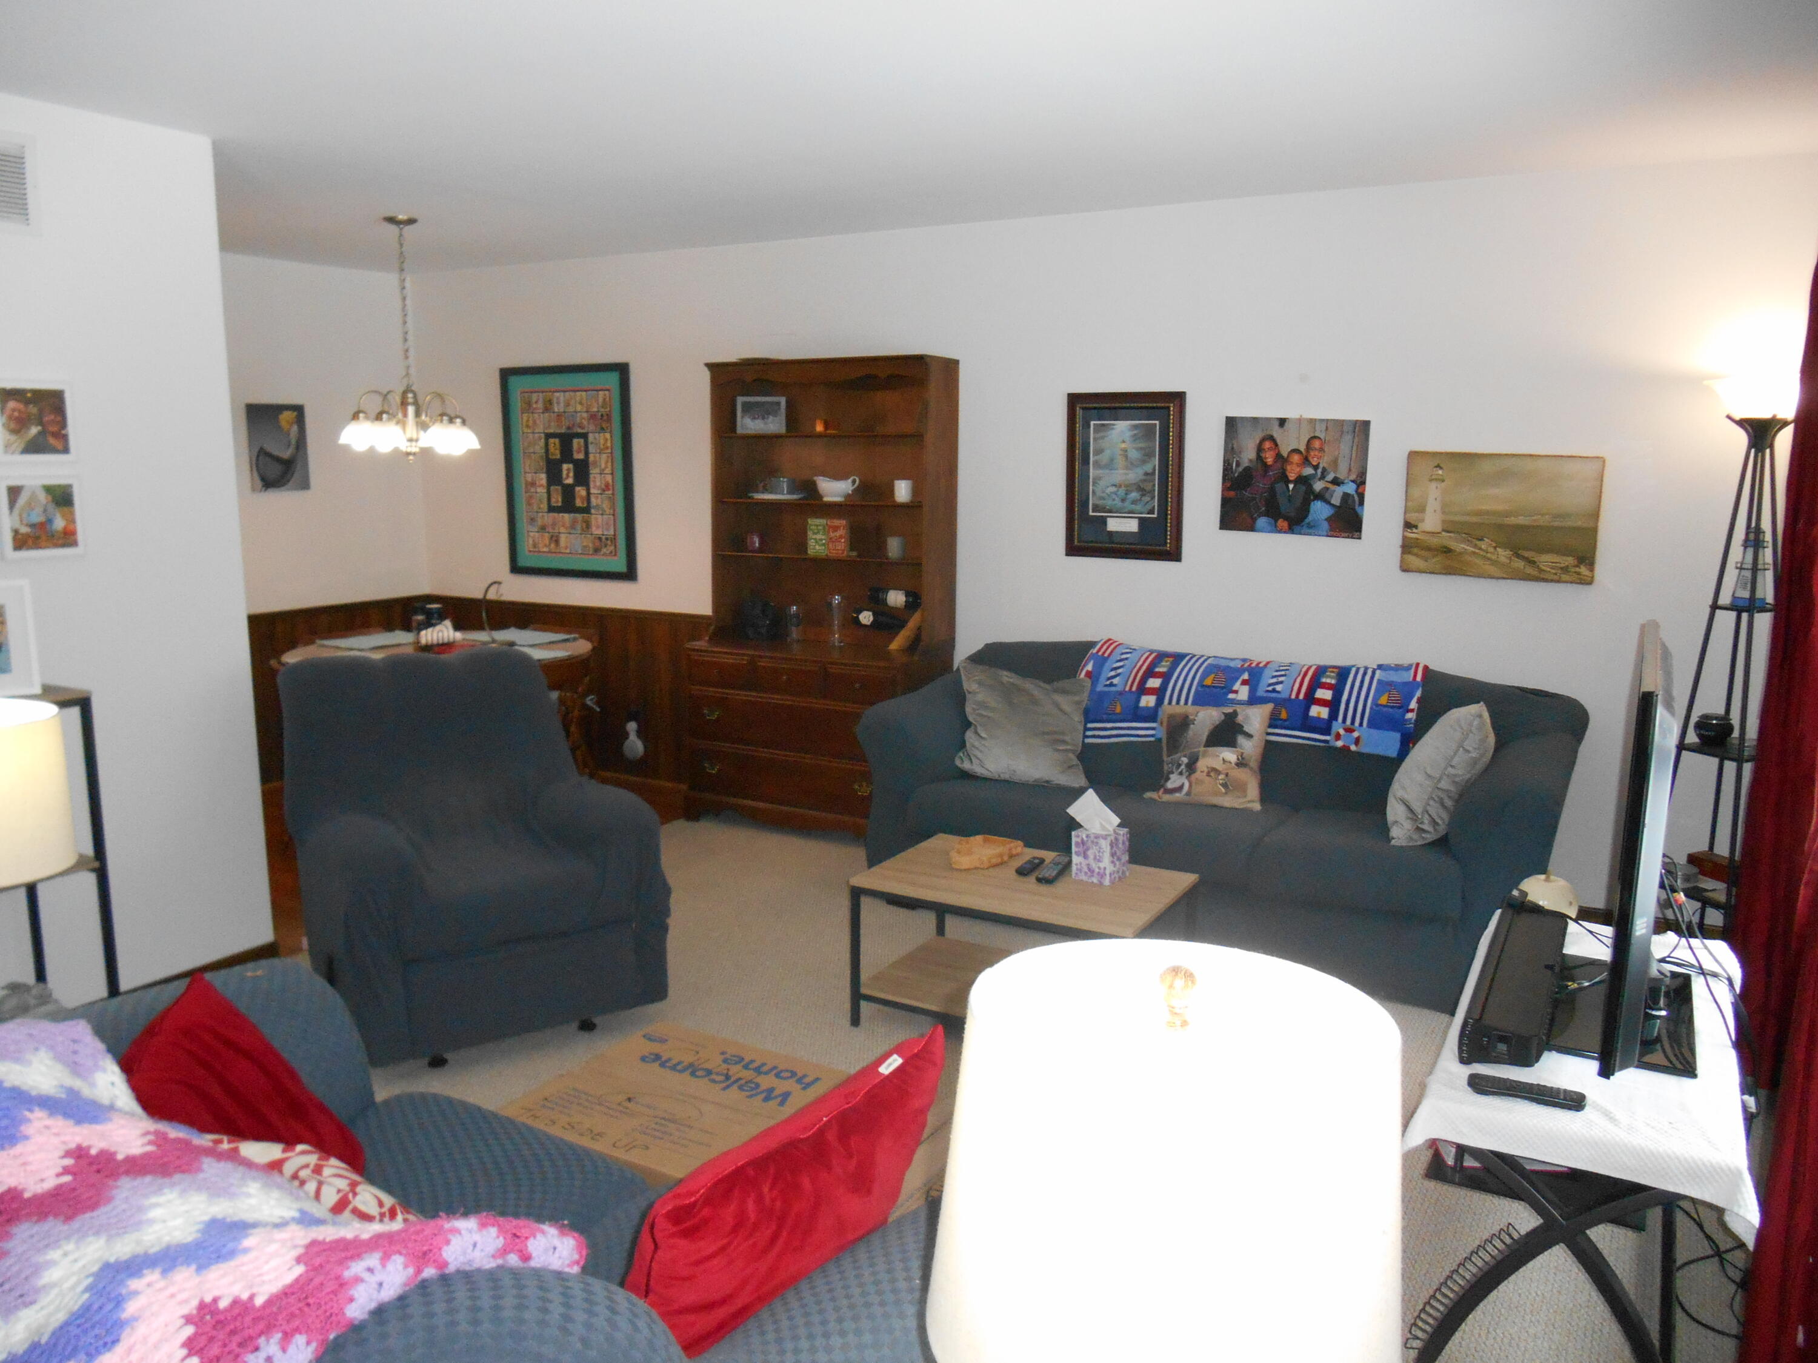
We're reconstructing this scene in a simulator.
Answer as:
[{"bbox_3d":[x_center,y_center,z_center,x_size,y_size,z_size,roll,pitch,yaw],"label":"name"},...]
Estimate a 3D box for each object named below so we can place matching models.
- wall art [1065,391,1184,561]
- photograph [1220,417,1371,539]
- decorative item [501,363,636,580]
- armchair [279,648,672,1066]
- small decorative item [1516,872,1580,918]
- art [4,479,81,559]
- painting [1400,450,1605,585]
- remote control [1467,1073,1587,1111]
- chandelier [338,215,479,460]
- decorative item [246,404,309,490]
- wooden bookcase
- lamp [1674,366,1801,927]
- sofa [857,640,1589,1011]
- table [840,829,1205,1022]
[{"bbox_3d":[0.804,-0.767,5.108,0.471,0.615,0.030,6,11,30],"label":"wall art"},{"bbox_3d":[1.350,-0.717,4.796,0.505,0.405,0.018,6,11,30],"label":"photograph"},{"bbox_3d":[-1.615,-0.993,6.513,0.825,0.995,0.030,6,11,30],"label":"decorative item"},{"bbox_3d":[-1.277,0.431,3.964,0.890,0.950,0.920,-6,11,-31],"label":"armchair"},{"bbox_3d":[1.278,0.437,2.724,0.112,0.105,0.112,6,11,30],"label":"small decorative item"},{"bbox_3d":[-2.288,-0.432,3.600,0.020,0.200,0.200,6,11,30],"label":"art"},{"bbox_3d":[1.936,-0.541,4.472,0.590,0.402,0.020,6,11,30],"label":"painting"},{"bbox_3d":[0.957,0.630,2.101,0.168,0.022,0.045,5,11,23],"label":"remote control"},{"bbox_3d":[-1.908,-1.295,5.187,0.530,0.923,0.530,6,11,30],"label":"chandelier"},{"bbox_3d":[-2.916,-1.084,6.337,0.025,0.399,0.304,6,11,30],"label":"decorative item"},{"bbox_3d":[-0.376,-0.333,5.640,1.074,1.935,0.433,6,11,30],"label":"wooden bookcase"},{"bbox_3d":[2.387,0.034,3.937,0.330,1.800,0.330,-4,11,-25],"label":"lamp"},{"bbox_3d":[1.008,0.380,4.627,2.270,0.875,0.900,6,11,30],"label":"sofa"},{"bbox_3d":[0.318,0.746,3.760,0.810,0.421,0.535,6,11,30],"label":"table"}]

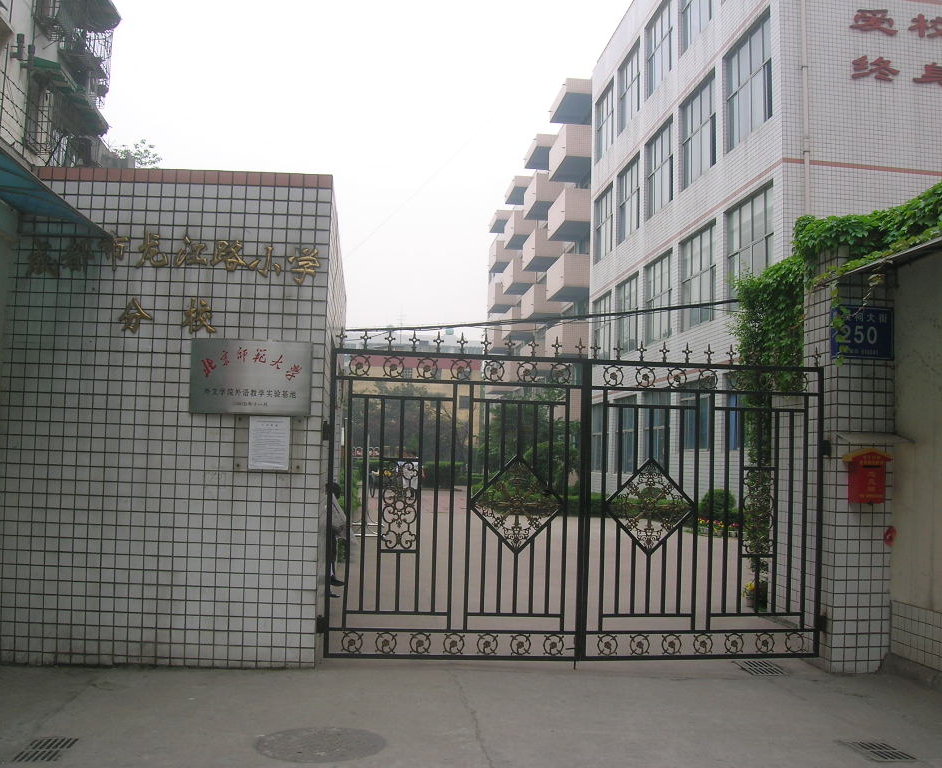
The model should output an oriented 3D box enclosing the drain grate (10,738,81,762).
[{"bbox_3d":[-2.133,1.858,5.072,0.231,0.030,0.402,2,-3,-6],"label":"drain grate"}]

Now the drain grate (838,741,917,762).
[{"bbox_3d":[2.167,1.964,5.356,0.236,0.030,0.402,2,-3,-7],"label":"drain grate"}]

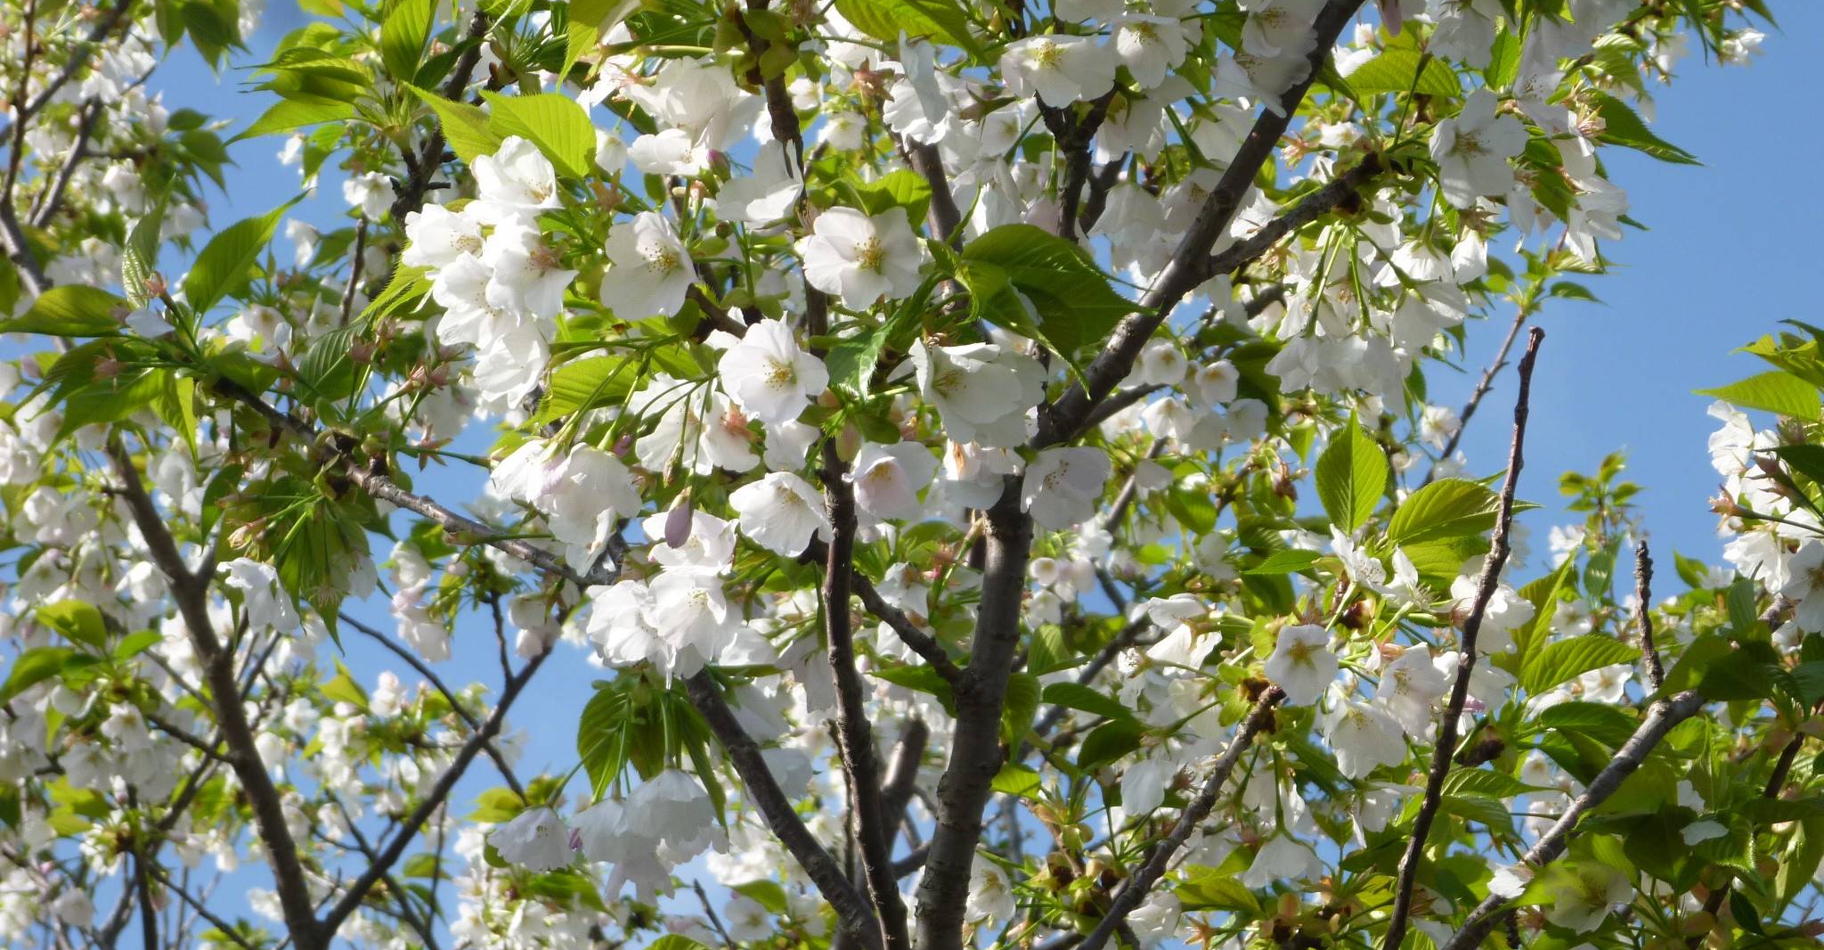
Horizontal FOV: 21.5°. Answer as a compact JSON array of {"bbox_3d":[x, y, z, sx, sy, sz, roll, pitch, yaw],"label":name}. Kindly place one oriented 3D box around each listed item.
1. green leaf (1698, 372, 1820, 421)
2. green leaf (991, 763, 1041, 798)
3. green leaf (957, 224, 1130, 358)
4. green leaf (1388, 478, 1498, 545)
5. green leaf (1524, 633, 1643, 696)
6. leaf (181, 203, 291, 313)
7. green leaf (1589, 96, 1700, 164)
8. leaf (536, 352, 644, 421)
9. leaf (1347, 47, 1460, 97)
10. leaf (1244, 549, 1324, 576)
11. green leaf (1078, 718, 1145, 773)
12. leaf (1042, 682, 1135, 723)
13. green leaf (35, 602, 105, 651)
[{"bbox_3d":[0.372,-0.035,2.100,0.059,0.008,0.026,4,-49,-11],"label":"green leaf"},{"bbox_3d":[0.050,0.152,2.400,0.033,0.011,0.020,7,-53,0],"label":"green leaf"},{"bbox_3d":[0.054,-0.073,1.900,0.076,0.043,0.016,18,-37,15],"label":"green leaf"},{"bbox_3d":[0.250,0.016,2.200,0.069,0.014,0.035,-11,-56,0],"label":"green leaf"},{"bbox_3d":[0.300,0.085,2.150,0.058,0.009,0.024,-18,-48,11],"label":"green leaf"},{"bbox_3d":[-0.294,-0.095,2.100,0.032,0.010,0.073,27,-63,-38],"label":"leaf"},{"bbox_3d":[0.336,-0.158,2.200,0.066,0.030,0.012,31,-60,12],"label":"green leaf"},{"bbox_3d":[-0.132,-0.035,1.950,0.060,0.010,0.031,-21,-44,-24],"label":"leaf"},{"bbox_3d":[0.220,-0.180,2.150,0.054,0.010,0.024,4,-49,-6],"label":"leaf"},{"bbox_3d":[0.174,0.041,2.250,0.039,0.012,0.020,-12,-37,0],"label":"leaf"},{"bbox_3d":[0.097,0.132,2.350,0.038,0.013,0.022,-29,-57,0],"label":"green leaf"},{"bbox_3d":[0.094,0.121,2.550,0.060,0.010,0.029,20,-36,17],"label":"leaf"},{"bbox_3d":[-0.510,0.091,2.900,0.046,0.009,0.026,31,-42,-17],"label":"green leaf"}]

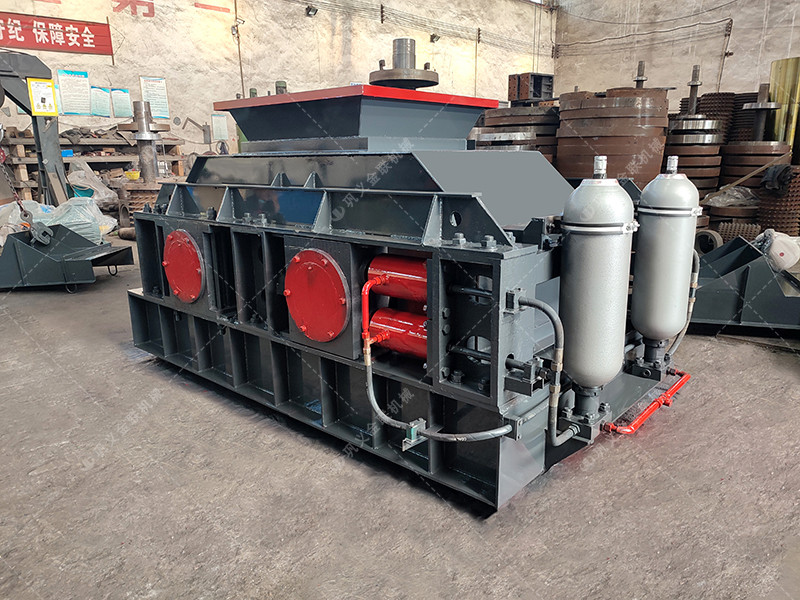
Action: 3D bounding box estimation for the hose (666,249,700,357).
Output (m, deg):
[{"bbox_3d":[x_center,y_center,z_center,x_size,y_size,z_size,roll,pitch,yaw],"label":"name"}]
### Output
[{"bbox_3d":[1.729,0.016,3.651,0.195,0.730,0.360,11,19,40],"label":"hose"}]

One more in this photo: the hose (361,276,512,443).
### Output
[{"bbox_3d":[0.141,0.263,2.593,0.775,0.670,0.175,11,19,40],"label":"hose"}]

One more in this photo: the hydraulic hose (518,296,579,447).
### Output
[{"bbox_3d":[0.683,0.317,2.519,0.195,0.730,0.360,11,19,40],"label":"hydraulic hose"}]

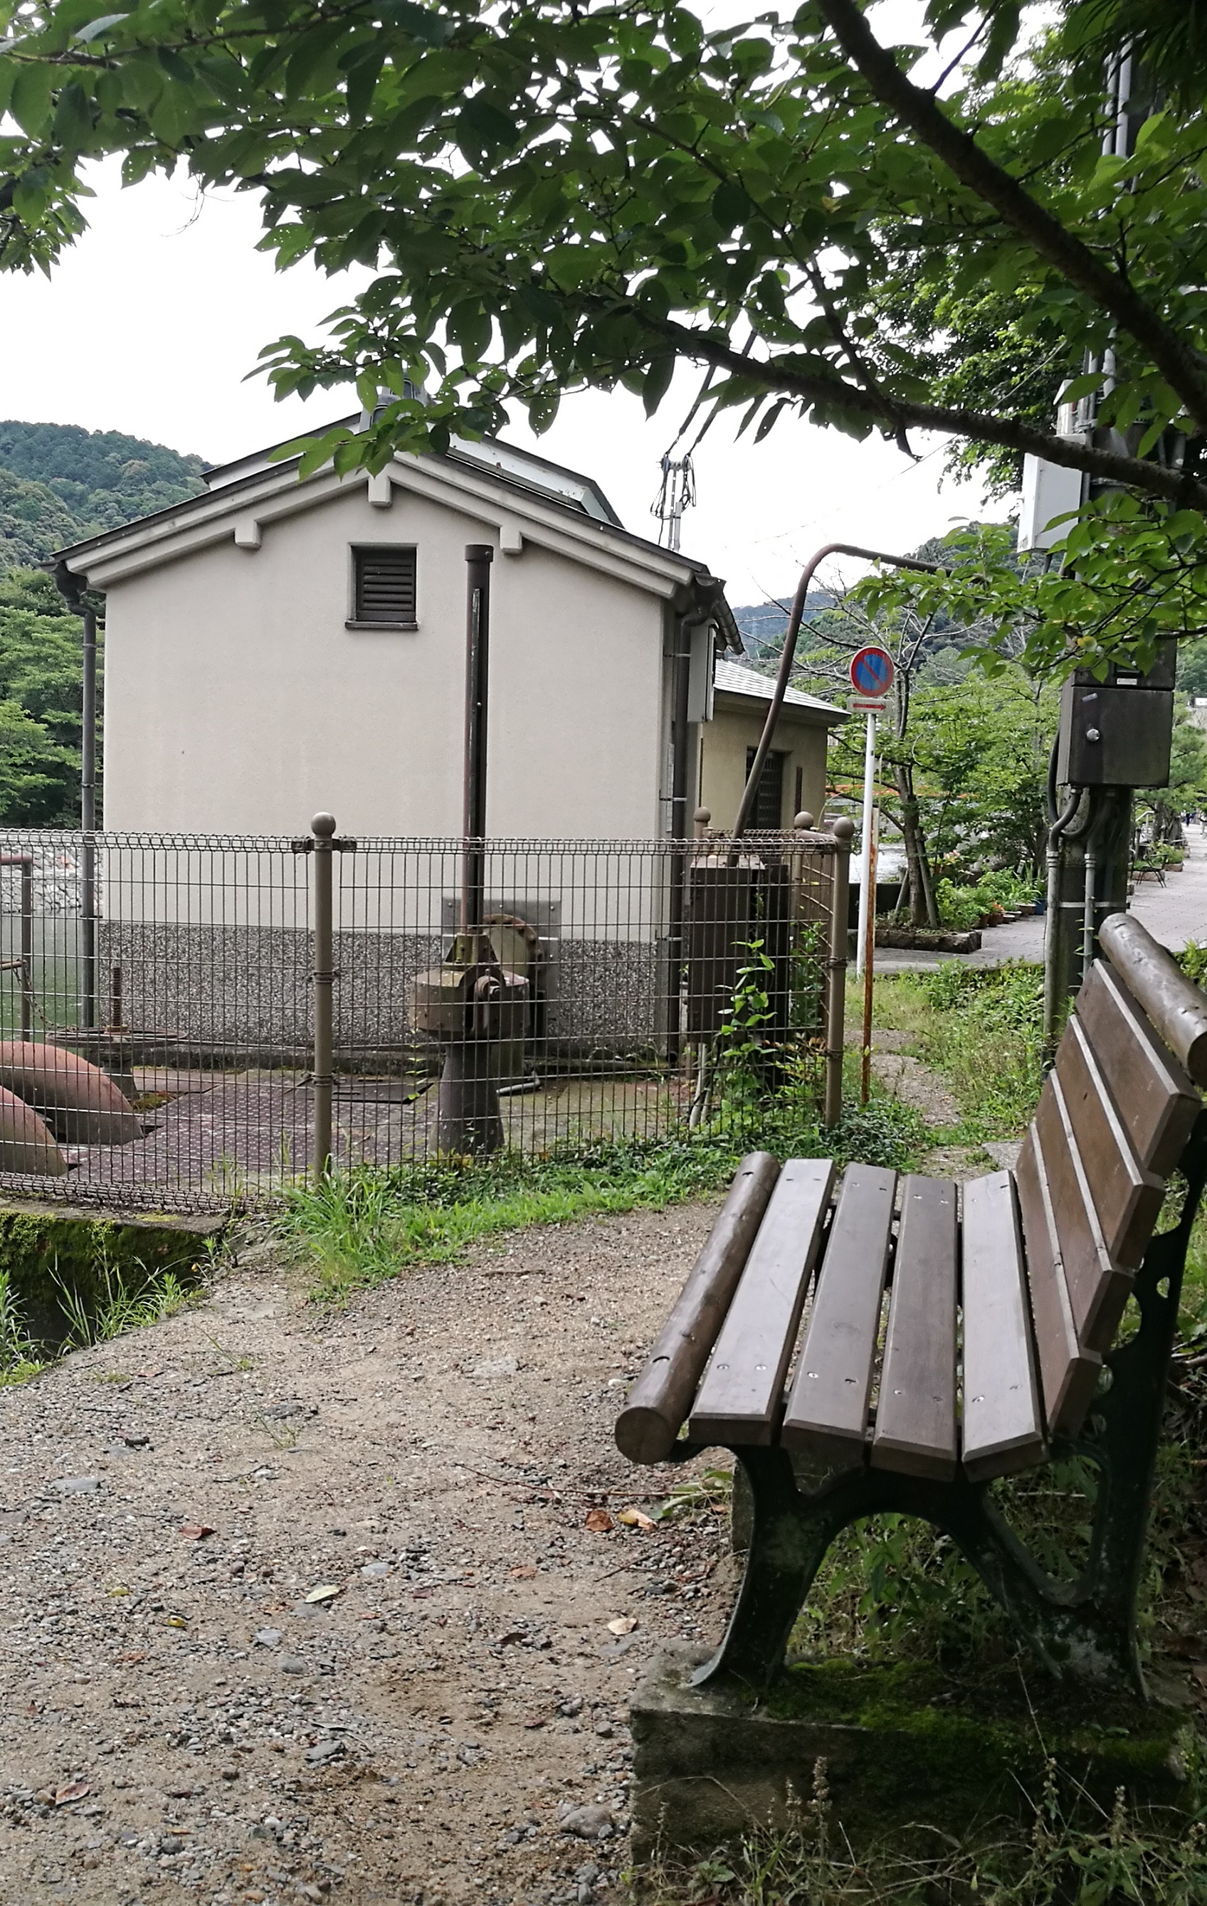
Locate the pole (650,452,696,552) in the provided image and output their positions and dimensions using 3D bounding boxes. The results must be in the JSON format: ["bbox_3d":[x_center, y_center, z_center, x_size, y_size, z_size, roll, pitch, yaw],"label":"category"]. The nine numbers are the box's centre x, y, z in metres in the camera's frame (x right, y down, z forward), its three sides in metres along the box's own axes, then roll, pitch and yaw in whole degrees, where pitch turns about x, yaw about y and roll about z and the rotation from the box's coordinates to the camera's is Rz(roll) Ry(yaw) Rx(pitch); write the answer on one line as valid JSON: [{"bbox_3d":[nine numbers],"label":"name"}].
[{"bbox_3d":[1.665,-7.823,50.499,1.100,9.500,0.600,1,6,0],"label":"pole"}]

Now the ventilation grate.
[{"bbox_3d":[-1.031,-1.740,9.430,0.330,0.390,0.090,2,6,9],"label":"ventilation grate"}]

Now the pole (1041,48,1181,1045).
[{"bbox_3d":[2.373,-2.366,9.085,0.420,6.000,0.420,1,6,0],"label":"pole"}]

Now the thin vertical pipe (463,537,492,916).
[{"bbox_3d":[-0.460,-0.793,7.200,0.090,1.384,0.090,1,6,0],"label":"thin vertical pipe"}]

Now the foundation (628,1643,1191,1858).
[{"bbox_3d":[0.386,1.045,2.537,0.681,0.194,0.225,2,6,10],"label":"foundation"}]

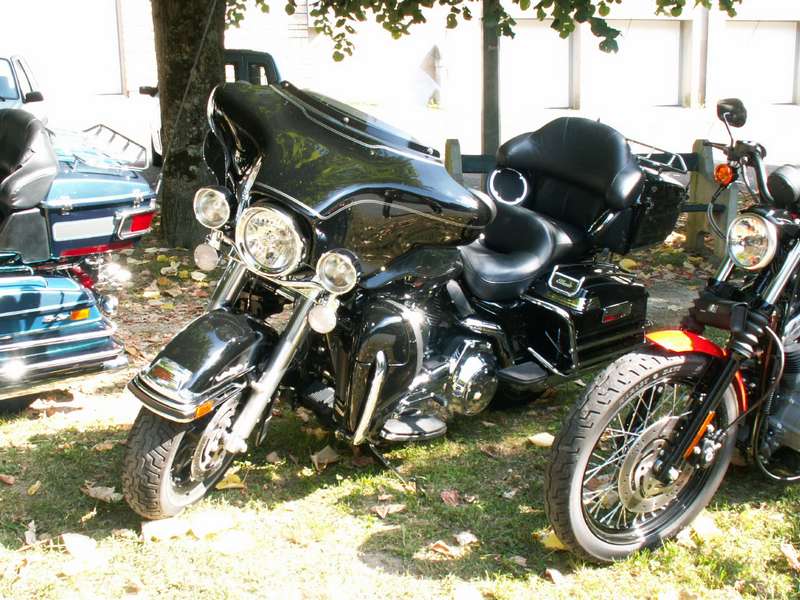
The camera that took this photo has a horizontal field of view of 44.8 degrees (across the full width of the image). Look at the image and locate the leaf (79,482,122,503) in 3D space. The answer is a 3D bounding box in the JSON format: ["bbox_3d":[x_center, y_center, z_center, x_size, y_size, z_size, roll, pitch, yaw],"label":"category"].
[{"bbox_3d":[-0.973,0.628,3.165,0.135,0.035,0.090,-1,10,0],"label":"leaf"}]

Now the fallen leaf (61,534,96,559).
[{"bbox_3d":[-0.913,0.697,2.757,0.105,0.035,0.110,-1,10,0],"label":"fallen leaf"}]

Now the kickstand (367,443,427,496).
[{"bbox_3d":[-0.024,0.578,3.340,0.270,0.150,0.060,7,13,39],"label":"kickstand"}]

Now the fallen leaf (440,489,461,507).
[{"bbox_3d":[0.165,0.644,3.165,0.066,0.025,0.085,-1,10,3],"label":"fallen leaf"}]

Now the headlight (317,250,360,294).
[{"bbox_3d":[-0.159,-0.084,2.672,0.122,0.122,0.085,26,30,14],"label":"headlight"}]

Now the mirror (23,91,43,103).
[{"bbox_3d":[-5.022,-2.782,13.300,0.240,0.160,0.140,-1,10,0],"label":"mirror"}]

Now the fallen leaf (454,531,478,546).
[{"bbox_3d":[0.200,0.716,2.913,0.071,0.020,0.058,1,14,4],"label":"fallen leaf"}]

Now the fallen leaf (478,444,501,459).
[{"bbox_3d":[0.324,0.549,3.515,0.080,0.025,0.075,-1,10,0],"label":"fallen leaf"}]

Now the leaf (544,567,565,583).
[{"bbox_3d":[0.415,0.737,2.605,0.055,0.022,0.055,0,10,9],"label":"leaf"}]

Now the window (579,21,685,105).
[{"bbox_3d":[5.115,-5.226,21.445,2.550,1.930,0.100,-5,11,-18],"label":"window"}]

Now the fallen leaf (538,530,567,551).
[{"bbox_3d":[0.443,0.698,2.817,0.082,0.025,0.080,0,10,9],"label":"fallen leaf"}]

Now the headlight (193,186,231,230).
[{"bbox_3d":[-0.523,-0.271,2.792,0.122,0.122,0.085,26,30,14],"label":"headlight"}]

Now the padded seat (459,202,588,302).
[{"bbox_3d":[0.429,-0.205,3.895,0.650,0.280,0.380,-12,26,-44],"label":"padded seat"}]

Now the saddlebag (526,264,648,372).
[{"bbox_3d":[0.767,0.063,3.910,0.530,0.320,0.250,-12,26,-44],"label":"saddlebag"}]

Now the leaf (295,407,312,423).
[{"bbox_3d":[-0.389,0.461,3.909,0.070,0.035,0.079,-2,14,-6],"label":"leaf"}]

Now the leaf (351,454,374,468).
[{"bbox_3d":[-0.133,0.572,3.441,0.085,0.020,0.080,-1,10,0],"label":"leaf"}]

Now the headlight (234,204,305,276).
[{"bbox_3d":[-0.379,-0.192,2.950,0.220,0.220,0.110,14,20,17],"label":"headlight"}]

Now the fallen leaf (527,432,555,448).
[{"bbox_3d":[0.538,0.526,3.638,0.124,0.026,0.075,2,14,9],"label":"fallen leaf"}]

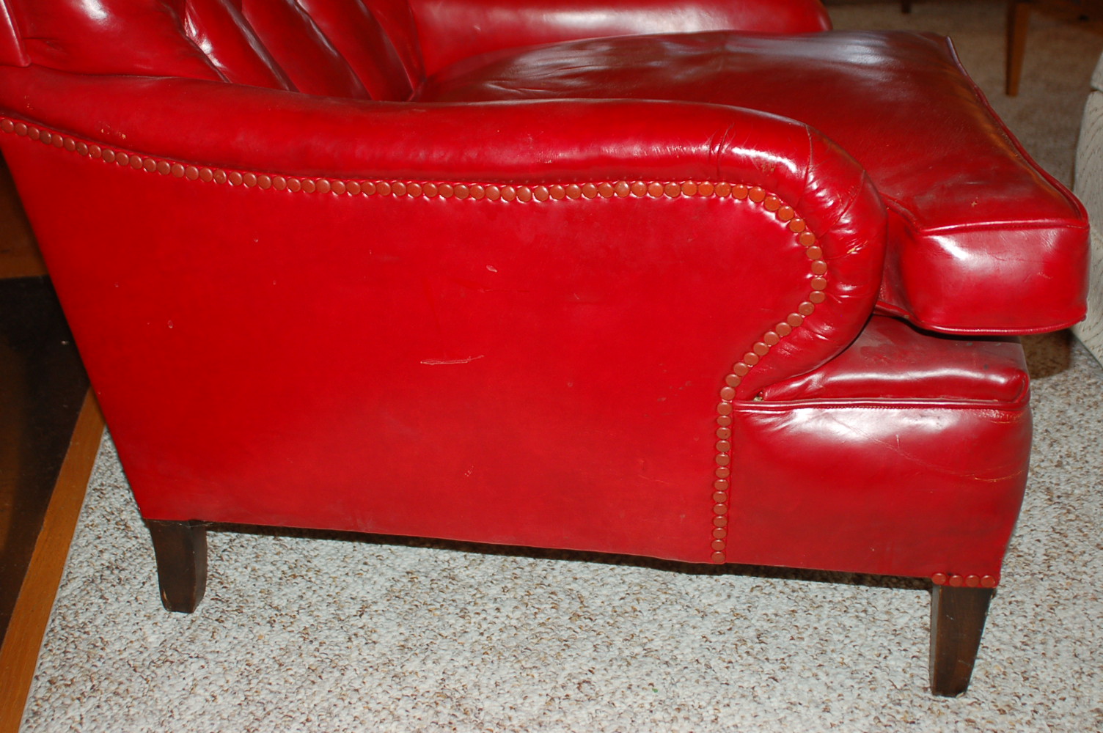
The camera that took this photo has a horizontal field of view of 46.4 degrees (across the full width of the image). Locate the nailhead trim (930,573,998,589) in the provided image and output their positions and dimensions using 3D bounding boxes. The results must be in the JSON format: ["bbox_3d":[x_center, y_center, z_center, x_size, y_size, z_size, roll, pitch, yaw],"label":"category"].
[{"bbox_3d":[0.344,0.179,1.069,0.053,0.015,0.006,3,26,7],"label":"nailhead trim"}]

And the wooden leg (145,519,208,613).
[{"bbox_3d":[-0.348,0.182,1.221,0.045,0.112,0.042,3,26,7],"label":"wooden leg"}]

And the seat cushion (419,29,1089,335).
[{"bbox_3d":[0.139,-0.223,1.343,0.640,0.115,0.691,0,26,8],"label":"seat cushion"}]

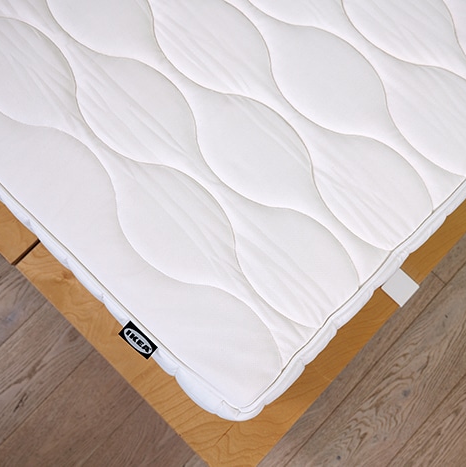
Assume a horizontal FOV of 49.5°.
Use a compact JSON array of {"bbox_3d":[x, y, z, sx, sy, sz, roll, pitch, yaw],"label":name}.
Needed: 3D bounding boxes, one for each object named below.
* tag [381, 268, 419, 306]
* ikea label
[{"bbox_3d":[0.286,0.092,0.861,0.046,0.002,0.048,44,83,2],"label":"tag"},{"bbox_3d":[-0.155,0.177,0.833,0.064,0.002,0.028,43,95,7],"label":"ikea label"}]

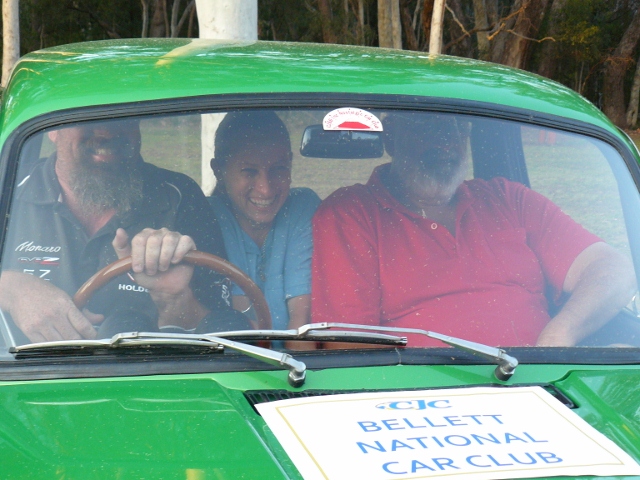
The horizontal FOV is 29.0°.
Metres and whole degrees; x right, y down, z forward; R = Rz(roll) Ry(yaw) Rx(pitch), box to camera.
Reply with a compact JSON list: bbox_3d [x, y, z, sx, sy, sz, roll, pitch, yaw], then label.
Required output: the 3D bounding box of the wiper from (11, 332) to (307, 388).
[{"bbox_3d":[-0.274,0.203,2.090,0.490,0.075,0.100,0,10,-4],"label":"wiper"}]

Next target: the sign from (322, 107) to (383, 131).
[{"bbox_3d":[0.061,-0.229,2.330,0.110,0.053,0.005,-1,-28,-12],"label":"sign"}]

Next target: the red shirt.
[{"bbox_3d":[0.296,0.104,2.710,0.580,0.530,0.380,-1,10,-12],"label":"red shirt"}]

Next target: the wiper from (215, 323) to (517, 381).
[{"bbox_3d":[0.078,0.192,2.130,0.520,0.075,0.100,-1,10,-9],"label":"wiper"}]

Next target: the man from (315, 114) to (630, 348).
[{"bbox_3d":[0.327,0.202,2.620,0.650,1.000,0.800,-1,10,-12],"label":"man"}]

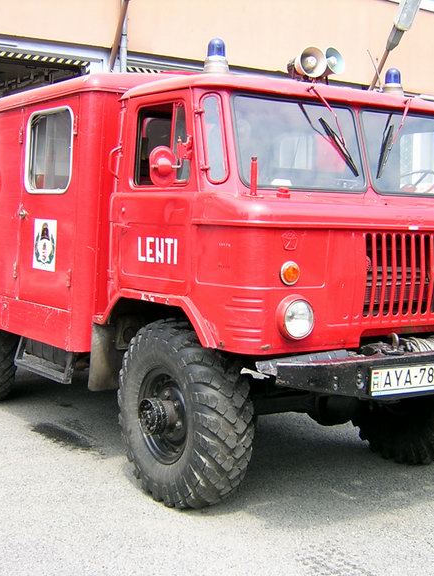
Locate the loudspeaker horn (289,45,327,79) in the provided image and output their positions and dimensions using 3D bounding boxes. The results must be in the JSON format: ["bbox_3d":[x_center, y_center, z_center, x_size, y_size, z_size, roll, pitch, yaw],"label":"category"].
[{"bbox_3d":[0.521,-1.340,5.357,0.190,0.190,0.220,-1,2,-28],"label":"loudspeaker horn"}]

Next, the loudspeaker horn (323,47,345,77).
[{"bbox_3d":[0.650,-1.376,5.510,0.190,0.190,0.220,-3,-3,-43],"label":"loudspeaker horn"}]

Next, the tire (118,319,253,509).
[{"bbox_3d":[-0.195,0.697,4.968,0.330,1.041,1.053,-1,5,-33],"label":"tire"}]

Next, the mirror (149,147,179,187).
[{"bbox_3d":[-0.280,-0.635,4.660,0.143,0.218,0.070,1,4,-1],"label":"mirror"}]

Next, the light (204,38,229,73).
[{"bbox_3d":[-0.001,-1.303,4.973,0.146,0.192,0.146,1,4,0],"label":"light"}]

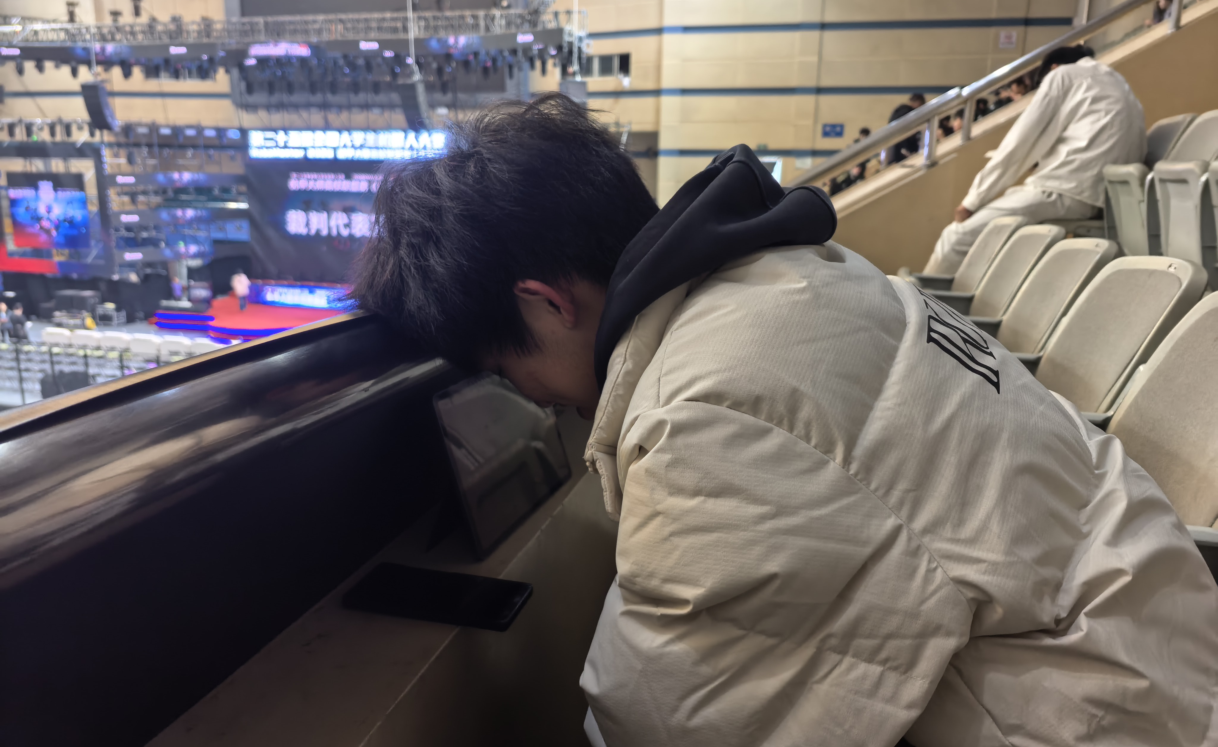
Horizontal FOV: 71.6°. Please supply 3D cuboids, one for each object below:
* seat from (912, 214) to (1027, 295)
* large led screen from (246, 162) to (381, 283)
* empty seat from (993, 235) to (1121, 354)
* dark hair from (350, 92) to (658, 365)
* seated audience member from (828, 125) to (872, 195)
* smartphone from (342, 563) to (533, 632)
[{"bbox_3d":[1.258,-0.205,3.161,0.480,0.780,0.500,4,14,14],"label":"seat"},{"bbox_3d":[-12.372,-7.166,40.000,9.800,5.700,0.250,3,13,12],"label":"large led screen"},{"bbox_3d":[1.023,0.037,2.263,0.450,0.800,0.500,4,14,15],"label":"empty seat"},{"bbox_3d":[-0.102,-0.145,0.815,0.235,0.255,0.195,36,19,5],"label":"dark hair"},{"bbox_3d":[3.856,-3.308,13.500,0.750,1.200,0.500,0,14,-3],"label":"seated audience member"},{"bbox_3d":[-0.165,0.211,0.806,0.162,0.009,0.077,4,14,13],"label":"smartphone"}]

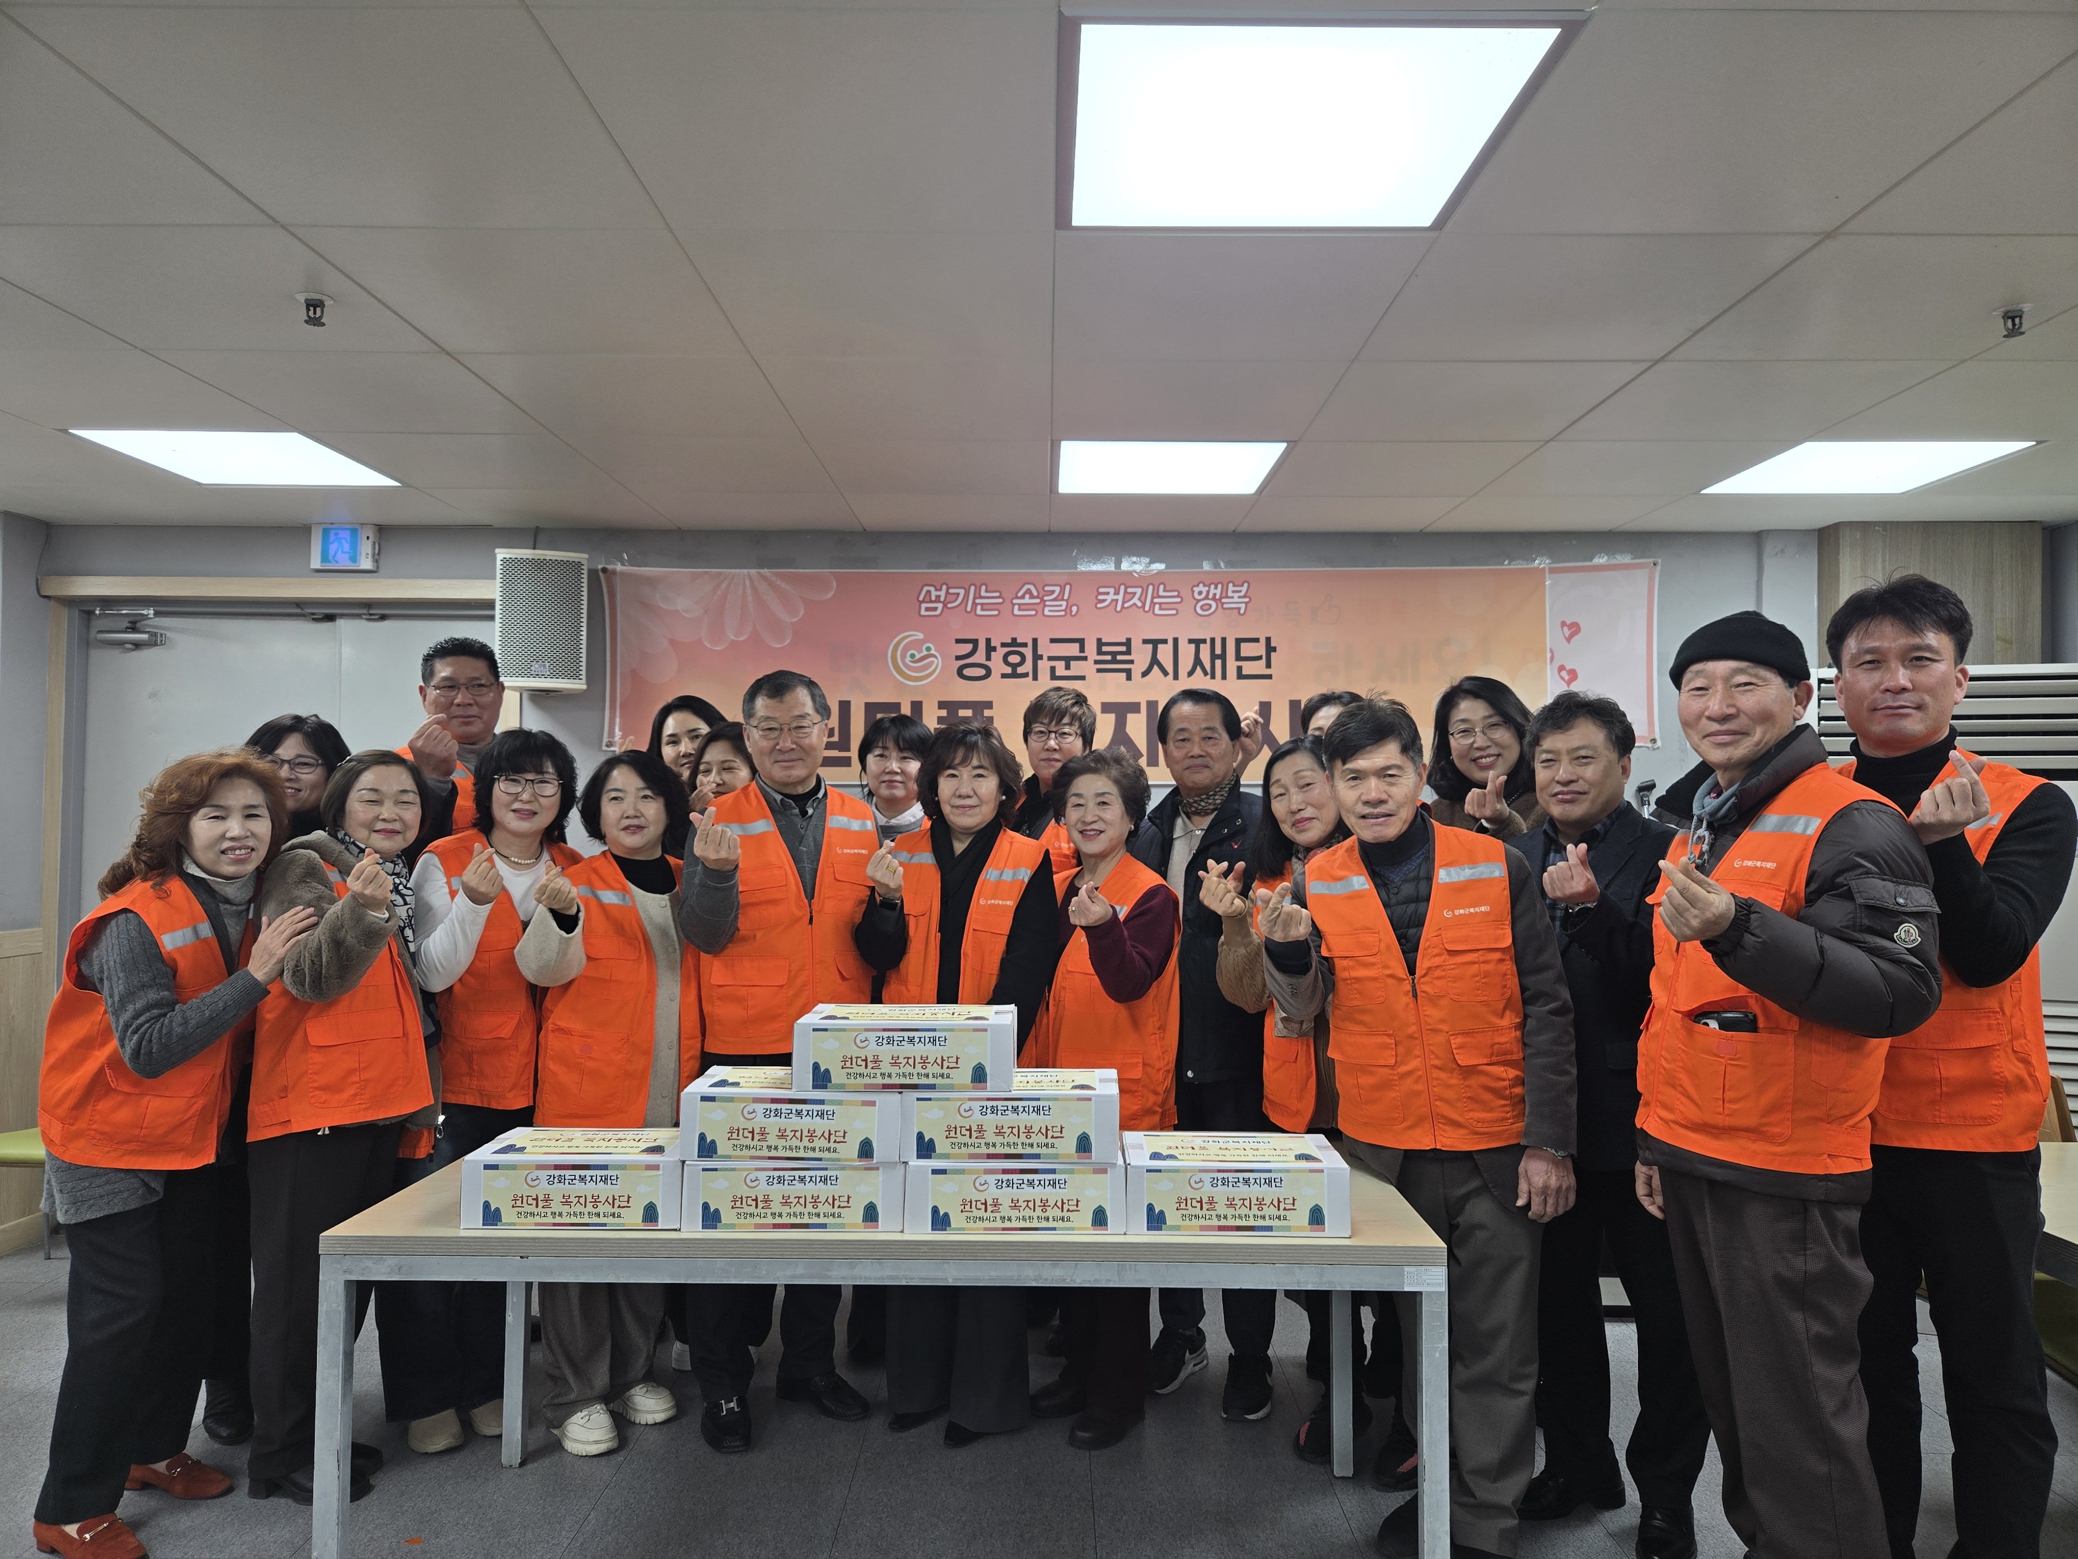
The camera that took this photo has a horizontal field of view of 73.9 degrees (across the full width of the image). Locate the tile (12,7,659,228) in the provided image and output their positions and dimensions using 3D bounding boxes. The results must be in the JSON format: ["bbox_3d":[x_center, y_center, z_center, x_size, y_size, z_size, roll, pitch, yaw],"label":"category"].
[{"bbox_3d":[-0.875,-0.865,1.835,0.600,0.020,0.600,0,-1,0],"label":"tile"}]

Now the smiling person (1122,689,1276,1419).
[{"bbox_3d":[0.399,0.620,3.310,0.480,1.680,0.340,0,-1,12],"label":"smiling person"}]

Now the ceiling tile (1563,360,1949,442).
[{"bbox_3d":[1.529,-0.828,3.023,0.600,0.020,0.600,0,-1,0],"label":"ceiling tile"}]

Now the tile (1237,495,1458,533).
[{"bbox_3d":[0.934,-0.808,4.173,0.600,0.020,0.506,0,-1,0],"label":"tile"}]

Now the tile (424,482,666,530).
[{"bbox_3d":[-1.466,-0.822,4.177,0.600,0.020,0.540,0,-1,0],"label":"tile"}]

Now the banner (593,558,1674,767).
[{"bbox_3d":[0.289,-0.351,4.456,3.422,0.691,0.020,0,-1,0],"label":"banner"}]

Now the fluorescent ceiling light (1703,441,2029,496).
[{"bbox_3d":[2.132,-0.820,3.599,0.590,0.040,0.590,0,-1,0],"label":"fluorescent ceiling light"}]

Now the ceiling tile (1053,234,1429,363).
[{"bbox_3d":[0.326,-0.850,2.435,0.600,0.020,0.600,0,-1,0],"label":"ceiling tile"}]

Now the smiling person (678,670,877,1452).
[{"bbox_3d":[-0.587,0.607,3.130,0.500,1.706,0.420,1,-1,-8],"label":"smiling person"}]

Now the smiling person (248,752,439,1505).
[{"bbox_3d":[-1.434,0.687,2.840,0.410,1.500,0.360,2,-2,-45],"label":"smiling person"}]

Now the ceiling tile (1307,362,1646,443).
[{"bbox_3d":[0.929,-0.832,3.015,0.600,0.020,0.600,0,-1,0],"label":"ceiling tile"}]

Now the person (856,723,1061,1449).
[{"bbox_3d":[-0.182,0.662,3.130,0.460,1.580,0.370,0,-1,12],"label":"person"}]

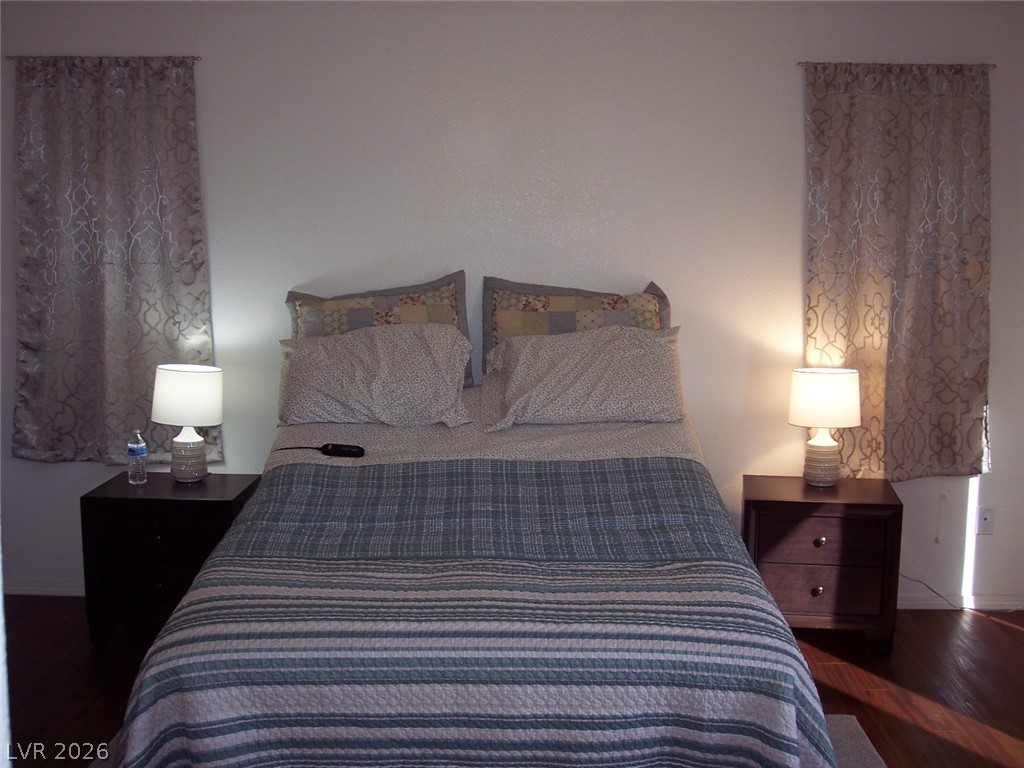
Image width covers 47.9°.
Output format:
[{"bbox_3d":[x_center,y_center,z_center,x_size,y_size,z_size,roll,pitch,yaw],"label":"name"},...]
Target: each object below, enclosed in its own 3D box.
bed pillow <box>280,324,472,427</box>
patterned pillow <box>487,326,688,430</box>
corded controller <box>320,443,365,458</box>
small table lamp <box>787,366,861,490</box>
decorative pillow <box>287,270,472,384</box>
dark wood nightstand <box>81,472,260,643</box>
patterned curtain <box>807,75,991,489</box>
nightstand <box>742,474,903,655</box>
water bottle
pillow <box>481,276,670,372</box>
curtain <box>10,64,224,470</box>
[{"bbox_3d":[-0.503,-0.028,4.287,0.670,0.420,0.170,1,-22,0],"label":"bed pillow"},{"bbox_3d":[0.269,-0.020,4.287,0.700,0.420,0.170,1,-22,0],"label":"patterned pillow"},{"bbox_3d":[-0.589,0.229,4.009,0.152,0.026,0.050,5,24,10],"label":"corded controller"},{"bbox_3d":[1.185,0.170,4.388,0.276,0.442,0.276,1,8,0],"label":"small table lamp"},{"bbox_3d":[-0.508,-0.198,4.424,0.690,0.450,0.150,1,-6,0],"label":"decorative pillow"},{"bbox_3d":[-1.258,0.653,4.350,0.547,0.551,0.417,1,8,2],"label":"dark wood nightstand"},{"bbox_3d":[1.491,-0.408,4.440,0.792,1.592,0.085,1,8,1],"label":"patterned curtain"},{"bbox_3d":[1.153,0.671,4.385,0.547,0.551,0.417,2,8,10],"label":"nightstand"},{"bbox_3d":[-1.412,0.273,4.345,0.066,0.200,0.066,1,8,0],"label":"water bottle"},{"bbox_3d":[0.243,-0.201,4.422,0.700,0.440,0.150,1,-6,0],"label":"pillow"},{"bbox_3d":[-1.564,-0.466,4.484,0.825,1.566,0.085,1,8,1],"label":"curtain"}]

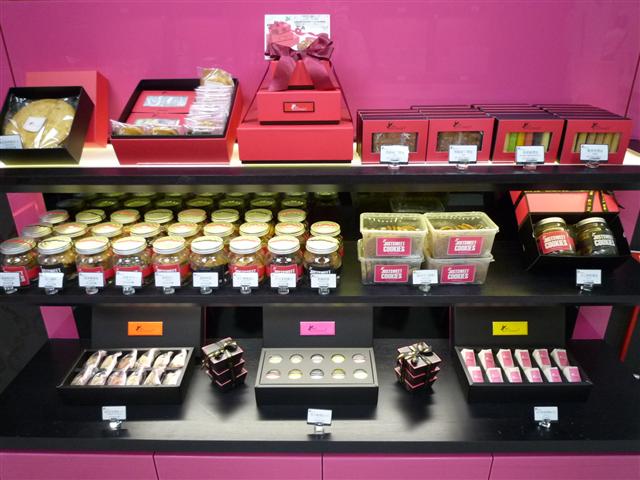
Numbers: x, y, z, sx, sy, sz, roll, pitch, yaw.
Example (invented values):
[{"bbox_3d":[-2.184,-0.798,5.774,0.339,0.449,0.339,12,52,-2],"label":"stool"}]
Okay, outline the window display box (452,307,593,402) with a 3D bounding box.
[{"bbox_3d":[0.606,0.315,1.408,0.348,0.232,0.255,0,23,1],"label":"window display box"}]

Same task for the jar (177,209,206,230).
[{"bbox_3d":[-0.331,-0.026,1.217,0.085,0.087,0.085,0,24,0],"label":"jar"}]

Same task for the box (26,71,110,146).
[{"bbox_3d":[-0.669,-0.342,1.226,0.184,0.184,0.062,0,-2,0],"label":"box"}]

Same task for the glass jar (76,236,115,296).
[{"bbox_3d":[-0.591,0.056,1.222,0.097,0.104,0.097,0,23,0],"label":"glass jar"}]

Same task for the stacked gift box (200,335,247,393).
[{"bbox_3d":[-0.295,0.381,1.430,0.096,0.105,0.092,-17,29,-34],"label":"stacked gift box"}]

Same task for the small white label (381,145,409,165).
[{"bbox_3d":[0.146,-0.167,0.898,0.054,0.034,0.006,0,6,0],"label":"small white label"}]

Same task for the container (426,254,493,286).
[{"bbox_3d":[0.358,0.065,1.230,0.166,0.082,0.120,0,24,0],"label":"container"}]

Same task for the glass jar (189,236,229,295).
[{"bbox_3d":[-0.292,0.056,1.220,0.097,0.105,0.097,0,24,0],"label":"glass jar"}]

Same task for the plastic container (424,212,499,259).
[{"bbox_3d":[0.360,-0.011,1.202,0.166,0.082,0.124,0,23,0],"label":"plastic container"}]

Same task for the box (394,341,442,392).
[{"bbox_3d":[0.306,0.385,1.425,0.105,0.092,0.105,-9,25,-20],"label":"box"}]

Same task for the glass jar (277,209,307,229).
[{"bbox_3d":[-0.082,-0.026,1.404,0.097,0.105,0.097,0,24,0],"label":"glass jar"}]

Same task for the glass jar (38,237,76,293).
[{"bbox_3d":[-0.686,0.056,1.220,0.097,0.105,0.097,0,24,0],"label":"glass jar"}]

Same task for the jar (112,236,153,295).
[{"bbox_3d":[-0.498,0.054,1.224,0.097,0.104,0.097,0,23,0],"label":"jar"}]

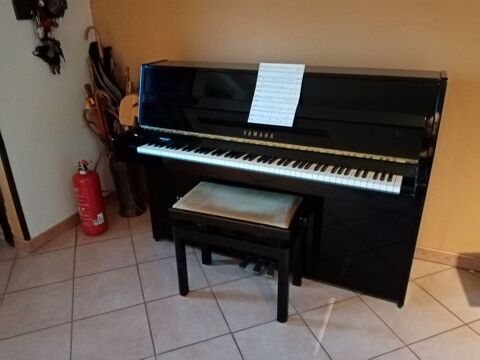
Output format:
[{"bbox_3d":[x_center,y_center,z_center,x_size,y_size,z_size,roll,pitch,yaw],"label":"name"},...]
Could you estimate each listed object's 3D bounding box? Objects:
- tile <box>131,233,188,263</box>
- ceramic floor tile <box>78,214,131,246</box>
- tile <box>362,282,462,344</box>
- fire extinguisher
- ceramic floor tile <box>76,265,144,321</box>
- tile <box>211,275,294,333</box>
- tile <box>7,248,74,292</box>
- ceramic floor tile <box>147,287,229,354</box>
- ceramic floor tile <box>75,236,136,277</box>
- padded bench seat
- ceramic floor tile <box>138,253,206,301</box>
[{"bbox_3d":[-0.495,0.408,2.287,0.334,0.010,0.334,-9,25,-19],"label":"tile"},{"bbox_3d":[-0.931,0.335,2.469,0.334,0.010,0.334,-9,25,-19],"label":"ceramic floor tile"},{"bbox_3d":[0.812,0.627,1.741,0.334,0.010,0.334,-9,25,-19],"label":"tile"},{"bbox_3d":[-0.980,0.108,2.343,0.168,0.507,0.172,12,26,27],"label":"fire extinguisher"},{"bbox_3d":[-0.691,0.581,1.887,0.334,0.010,0.334,-9,25,-19],"label":"ceramic floor tile"},{"bbox_3d":[0.061,0.604,1.814,0.334,0.010,0.334,-9,25,-19],"label":"tile"},{"bbox_3d":[-1.127,0.508,2.069,0.334,0.010,0.334,-9,25,-19],"label":"tile"},{"bbox_3d":[-0.255,0.654,1.705,0.334,0.010,0.334,-9,25,-19],"label":"ceramic floor tile"},{"bbox_3d":[-0.811,0.458,2.178,0.334,0.010,0.334,-9,25,-19],"label":"ceramic floor tile"},{"bbox_3d":[0.000,0.331,1.790,0.591,0.512,0.324,8,25,19],"label":"padded bench seat"},{"bbox_3d":[-0.375,0.531,1.996,0.334,0.010,0.334,-9,25,-19],"label":"ceramic floor tile"}]

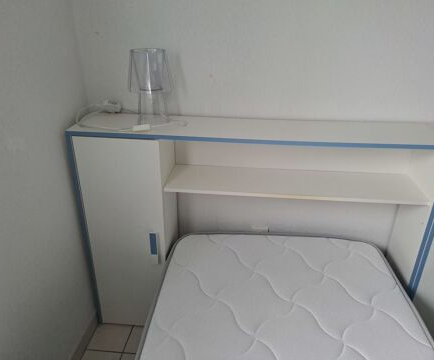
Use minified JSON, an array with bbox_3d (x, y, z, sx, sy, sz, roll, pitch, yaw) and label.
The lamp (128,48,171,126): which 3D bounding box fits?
[{"bbox_3d":[-0.244,-0.342,1.292,0.160,0.270,0.160,2,24,4],"label":"lamp"}]

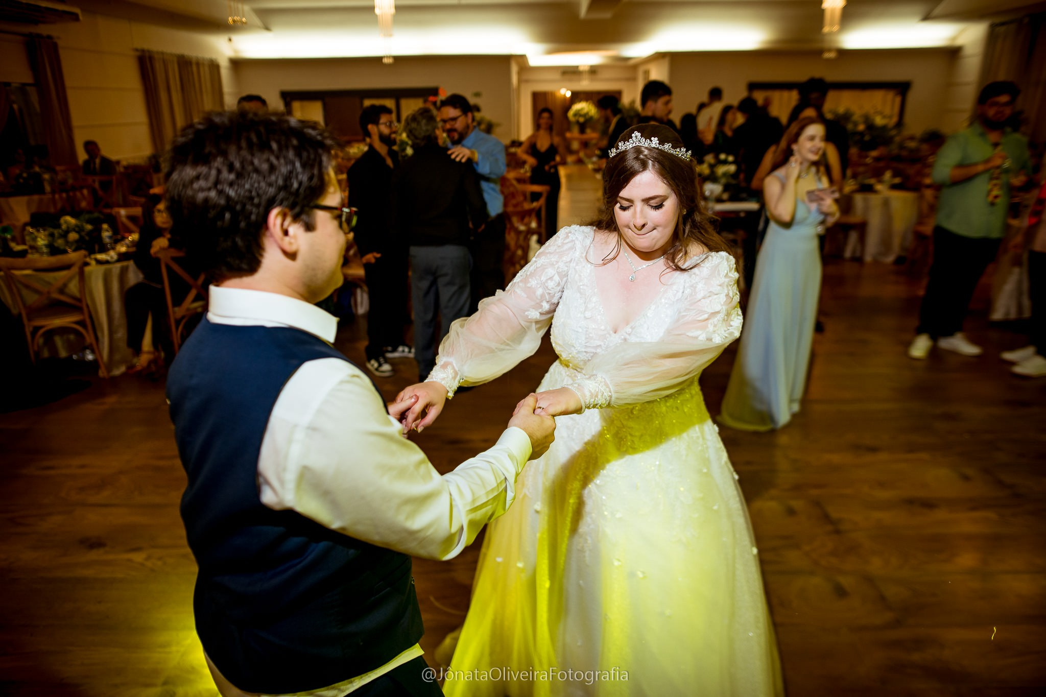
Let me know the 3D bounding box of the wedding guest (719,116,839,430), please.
[{"bbox_3d":[1.364,-0.464,3.936,0.560,1.640,0.580,-13,23,-31],"label":"wedding guest"}]

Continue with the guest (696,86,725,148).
[{"bbox_3d":[2.484,-2.566,9.605,0.500,1.800,0.350,-5,20,-11],"label":"guest"}]

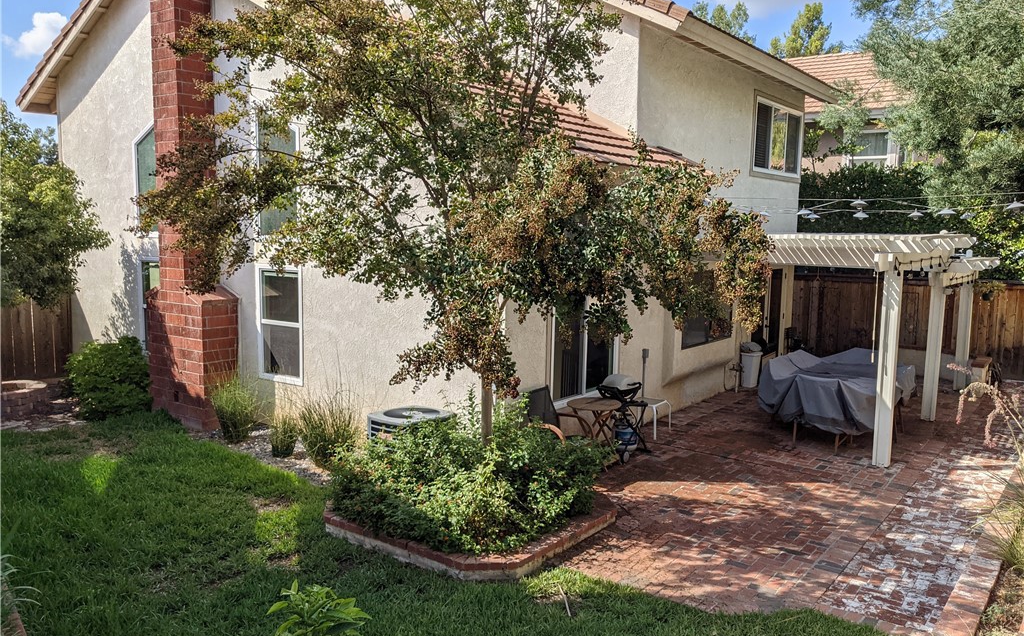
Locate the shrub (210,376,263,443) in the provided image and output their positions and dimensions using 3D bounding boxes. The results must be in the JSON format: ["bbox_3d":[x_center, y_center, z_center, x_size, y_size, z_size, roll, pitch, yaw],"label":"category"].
[{"bbox_3d":[-3.612,1.166,10.444,0.646,0.813,0.646,6,8,37],"label":"shrub"}]

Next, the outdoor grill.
[{"bbox_3d":[1.366,1.185,9.710,0.500,1.006,0.695,6,8,37],"label":"outdoor grill"}]

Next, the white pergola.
[{"bbox_3d":[5.221,0.070,12.460,3.419,2.713,6.477,6,8,37],"label":"white pergola"}]

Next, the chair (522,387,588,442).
[{"bbox_3d":[0.542,1.297,8.774,0.640,0.980,0.600,4,7,26],"label":"chair"}]

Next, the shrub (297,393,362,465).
[{"bbox_3d":[-2.186,1.273,9.443,0.741,0.846,0.741,1,7,0],"label":"shrub"}]

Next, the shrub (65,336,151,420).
[{"bbox_3d":[-5.997,0.831,11.794,1.139,1.122,1.139,6,8,37],"label":"shrub"}]

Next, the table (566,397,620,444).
[{"bbox_3d":[0.957,1.365,9.269,0.640,0.745,0.640,1,7,0],"label":"table"}]

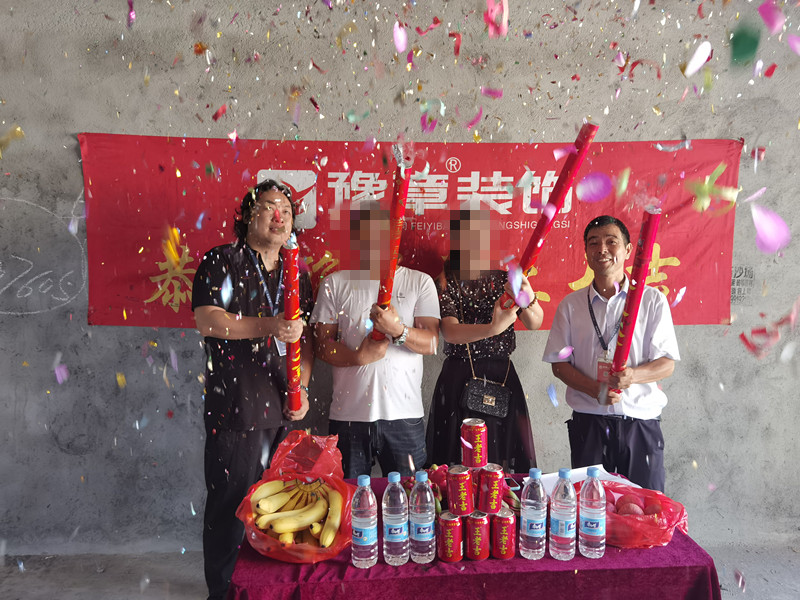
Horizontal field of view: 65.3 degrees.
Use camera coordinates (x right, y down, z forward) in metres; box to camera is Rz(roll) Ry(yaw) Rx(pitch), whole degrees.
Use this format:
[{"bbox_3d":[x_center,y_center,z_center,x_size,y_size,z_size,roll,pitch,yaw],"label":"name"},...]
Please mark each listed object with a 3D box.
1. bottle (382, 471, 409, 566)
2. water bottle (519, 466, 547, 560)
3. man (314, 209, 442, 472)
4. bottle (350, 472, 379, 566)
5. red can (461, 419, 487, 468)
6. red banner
[{"bbox_3d":[-0.010,0.571,1.635,0.065,0.237,0.065,-1,7,0],"label":"bottle"},{"bbox_3d":[0.338,0.540,1.581,0.065,0.226,0.065,0,6,0],"label":"water bottle"},{"bbox_3d":[-0.090,0.485,2.333,0.480,1.677,0.400,0,6,0],"label":"man"},{"bbox_3d":[-0.091,0.574,1.623,0.065,0.237,0.065,-1,7,0],"label":"bottle"},{"bbox_3d":[0.185,0.355,1.541,0.066,0.117,0.066,0,6,0],"label":"red can"},{"bbox_3d":[0.051,-0.311,2.863,3.000,0.880,0.030,0,6,0],"label":"red banner"}]

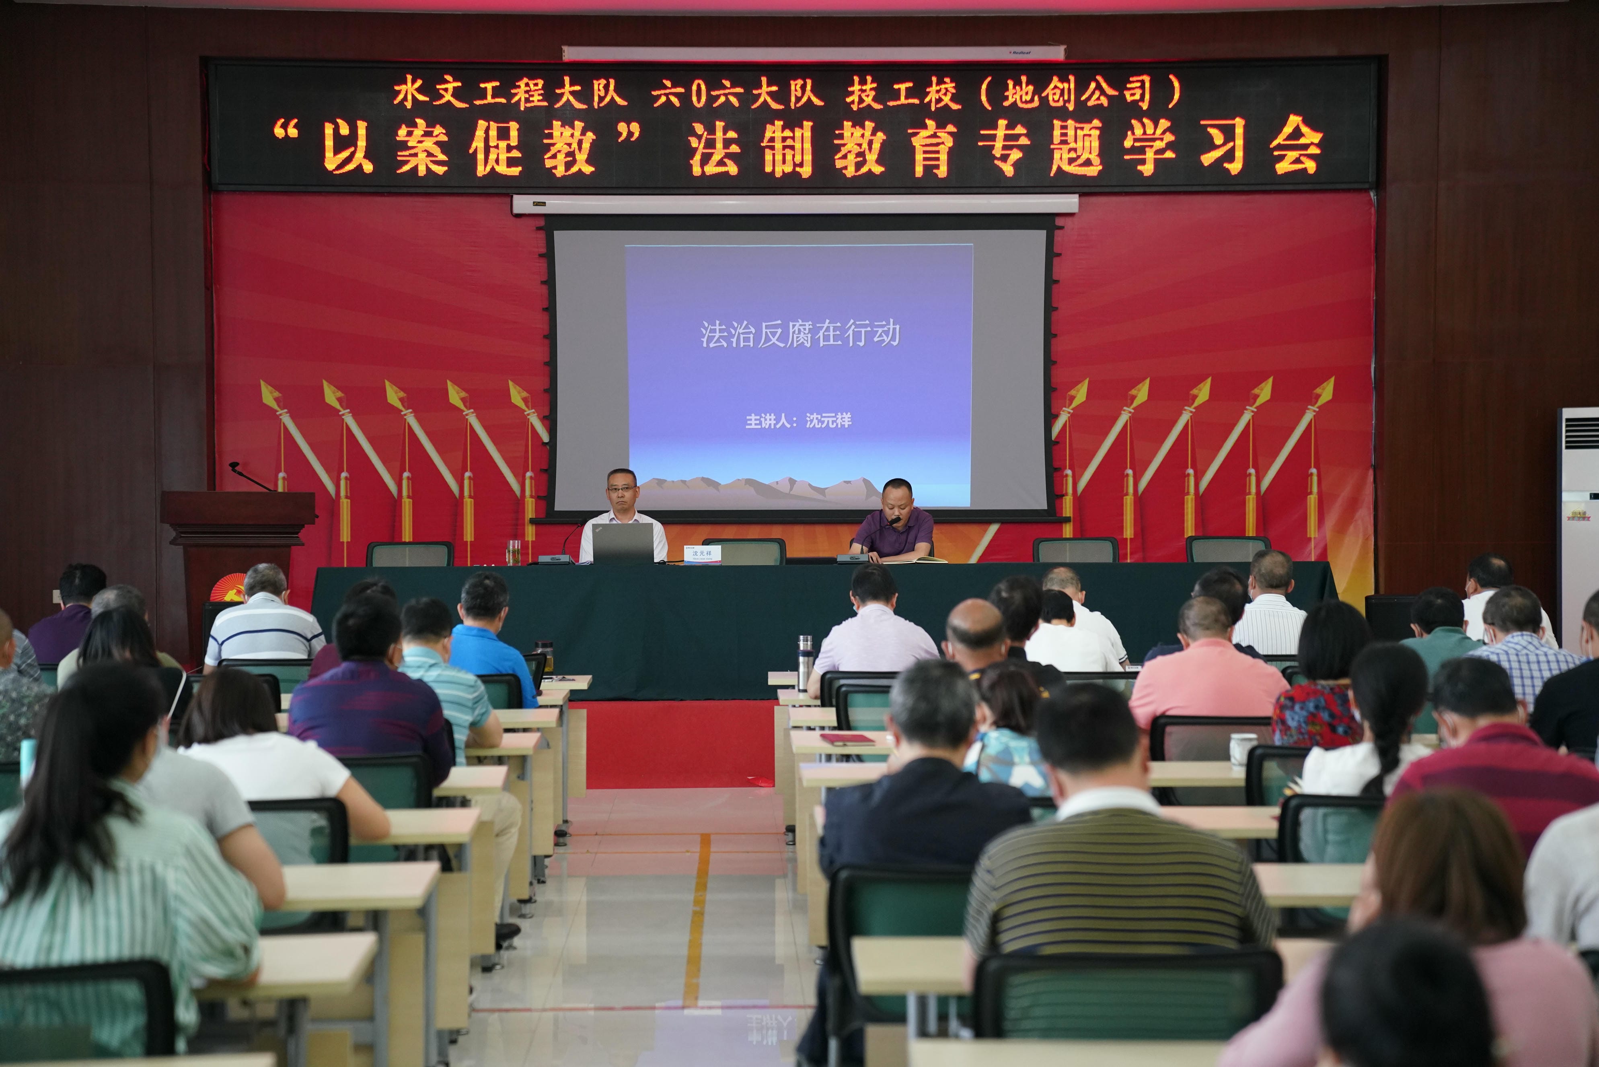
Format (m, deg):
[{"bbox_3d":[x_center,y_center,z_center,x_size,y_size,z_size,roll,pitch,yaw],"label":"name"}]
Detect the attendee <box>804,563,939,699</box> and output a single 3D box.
[{"bbox_3d":[0.305,0.778,13.000,0.550,1.300,0.750,0,1,-1],"label":"attendee"}]

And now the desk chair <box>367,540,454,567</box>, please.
[{"bbox_3d":[-2.246,0.481,17.950,0.510,0.880,0.550,0,0,-1],"label":"desk chair"}]

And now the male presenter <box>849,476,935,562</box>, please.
[{"bbox_3d":[0.519,0.294,17.350,0.500,1.200,0.750,0,1,-1],"label":"male presenter"}]

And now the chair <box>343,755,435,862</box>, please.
[{"bbox_3d":[-1.353,1.058,9.370,0.500,0.813,0.550,0,0,-1],"label":"chair"}]

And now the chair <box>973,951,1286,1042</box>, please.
[{"bbox_3d":[0.526,1.099,5.316,0.510,0.850,0.550,0,1,-1],"label":"chair"}]

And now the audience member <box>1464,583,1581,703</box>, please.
[{"bbox_3d":[2.407,0.803,10.409,0.500,1.255,0.750,0,1,-1],"label":"audience member"}]

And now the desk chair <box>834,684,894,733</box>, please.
[{"bbox_3d":[0.386,0.999,11.780,0.490,0.885,0.570,0,1,-1],"label":"desk chair"}]

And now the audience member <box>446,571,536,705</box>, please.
[{"bbox_3d":[-1.413,0.799,14.100,0.490,1.270,0.760,0,0,-1],"label":"audience member"}]

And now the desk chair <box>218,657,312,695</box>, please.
[{"bbox_3d":[-2.333,0.989,13.810,0.490,0.885,0.570,0,1,-4],"label":"desk chair"}]

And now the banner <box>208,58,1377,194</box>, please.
[{"bbox_3d":[-0.050,-2.951,22.500,8.461,0.958,0.150,0,0,-1],"label":"banner"}]

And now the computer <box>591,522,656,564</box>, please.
[{"bbox_3d":[-0.972,0.057,17.202,0.337,0.225,0.290,0,1,-1],"label":"computer"}]

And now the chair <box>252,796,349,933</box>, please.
[{"bbox_3d":[-1.350,1.070,7.870,0.510,0.850,0.550,0,1,-1],"label":"chair"}]

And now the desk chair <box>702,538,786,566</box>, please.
[{"bbox_3d":[-0.309,0.458,17.736,0.510,0.850,0.550,0,1,-1],"label":"desk chair"}]

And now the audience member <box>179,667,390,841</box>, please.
[{"bbox_3d":[-1.352,0.906,8.100,0.530,1.135,0.760,0,0,-1],"label":"audience member"}]

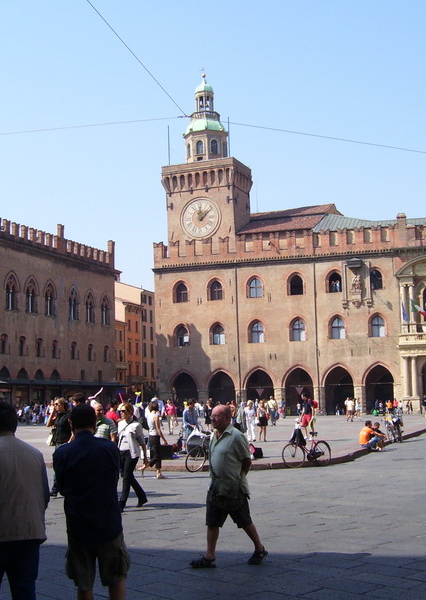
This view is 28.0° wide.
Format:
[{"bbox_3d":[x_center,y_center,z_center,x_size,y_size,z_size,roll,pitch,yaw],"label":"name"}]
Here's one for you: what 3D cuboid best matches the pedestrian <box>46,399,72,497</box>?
[{"bbox_3d":[-2.721,2.615,15.043,0.520,1.670,0.500,2,-7,-28],"label":"pedestrian"}]

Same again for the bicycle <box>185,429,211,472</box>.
[{"bbox_3d":[0.051,3.760,21.658,1.720,1.050,0.580,3,-8,-37],"label":"bicycle"}]

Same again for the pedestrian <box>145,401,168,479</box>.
[{"bbox_3d":[-1.264,3.021,18.593,0.600,1.670,0.500,3,-8,-37],"label":"pedestrian"}]

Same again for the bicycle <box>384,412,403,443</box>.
[{"bbox_3d":[7.036,4.974,33.360,0.600,1.080,1.700,-4,-7,19],"label":"bicycle"}]

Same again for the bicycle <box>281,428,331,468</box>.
[{"bbox_3d":[2.497,3.903,22.757,1.750,1.030,0.580,3,-8,-37],"label":"bicycle"}]

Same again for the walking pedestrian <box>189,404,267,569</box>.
[{"bbox_3d":[0.130,1.913,8.944,0.800,1.690,0.520,1,-7,-20],"label":"walking pedestrian"}]

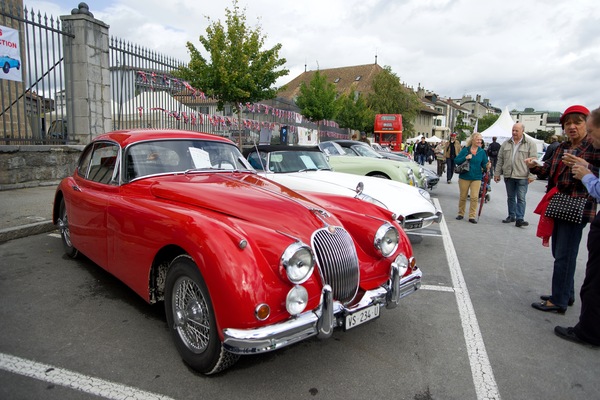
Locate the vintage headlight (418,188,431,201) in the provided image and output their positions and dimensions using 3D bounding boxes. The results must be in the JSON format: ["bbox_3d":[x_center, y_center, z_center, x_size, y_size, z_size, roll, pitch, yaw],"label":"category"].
[{"bbox_3d":[1.797,-0.072,5.750,0.180,0.180,0.180,-6,12,-44],"label":"vintage headlight"}]

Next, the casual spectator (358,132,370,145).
[{"bbox_3d":[2.405,-1.677,14.800,0.520,1.730,0.380,4,9,10],"label":"casual spectator"}]

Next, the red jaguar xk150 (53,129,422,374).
[{"bbox_3d":[-1.125,0.038,3.832,1.640,1.400,4.470,-6,13,-43],"label":"red jaguar xk150"}]

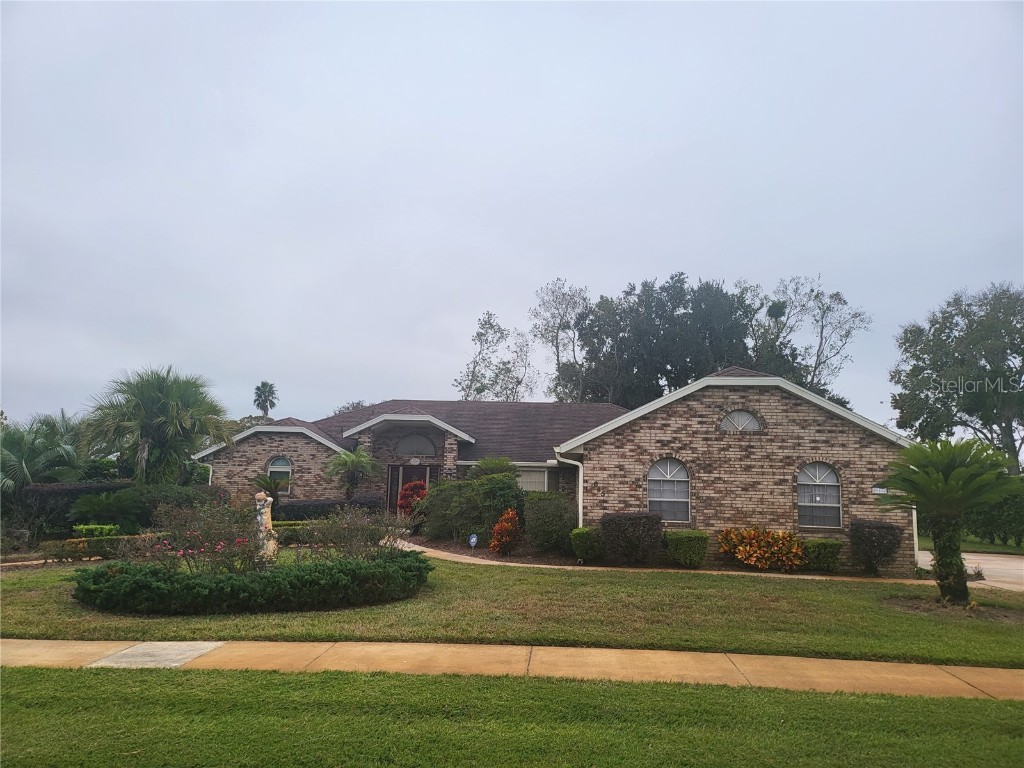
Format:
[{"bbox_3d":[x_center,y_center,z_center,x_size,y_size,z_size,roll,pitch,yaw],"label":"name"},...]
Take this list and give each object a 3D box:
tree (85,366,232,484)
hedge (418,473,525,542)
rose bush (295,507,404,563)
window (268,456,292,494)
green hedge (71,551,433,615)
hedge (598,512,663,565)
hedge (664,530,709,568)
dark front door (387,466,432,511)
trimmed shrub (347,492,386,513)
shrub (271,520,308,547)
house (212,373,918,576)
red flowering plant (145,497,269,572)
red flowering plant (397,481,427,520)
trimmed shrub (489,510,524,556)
[{"bbox_3d":[-10.752,1.775,21.166,4.100,4.600,4.000,0,-8,6],"label":"tree"},{"bbox_3d":[-1.111,3.435,19.458,2.900,1.950,2.300,0,-8,6],"label":"hedge"},{"bbox_3d":[-2.922,2.746,12.724,1.850,1.050,1.500,0,-8,6],"label":"rose bush"},{"bbox_3d":[-8.607,3.388,26.336,0.920,1.370,0.140,1,-9,7],"label":"window"},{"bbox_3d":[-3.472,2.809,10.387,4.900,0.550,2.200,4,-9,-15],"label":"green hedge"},{"bbox_3d":[2.494,3.297,15.035,1.300,1.050,0.900,1,-9,7],"label":"hedge"},{"bbox_3d":[3.636,3.493,14.925,0.880,0.760,0.750,1,-9,7],"label":"hedge"},{"bbox_3d":[-3.524,3.848,24.350,1.600,2.060,0.120,0,-8,6],"label":"dark front door"},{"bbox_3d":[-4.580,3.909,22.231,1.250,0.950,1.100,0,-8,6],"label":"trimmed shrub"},{"bbox_3d":[-5.804,3.945,18.672,1.000,0.500,0.850,1,-9,7],"label":"shrub"},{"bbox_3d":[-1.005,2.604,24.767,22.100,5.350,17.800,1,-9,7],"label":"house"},{"bbox_3d":[-5.297,2.603,12.109,1.900,1.250,1.600,0,-8,6],"label":"red flowering plant"},{"bbox_3d":[-3.166,3.885,22.766,1.000,1.420,1.000,1,-9,7],"label":"red flowering plant"},{"bbox_3d":[-0.146,3.679,17.769,0.800,1.100,0.750,1,-9,7],"label":"trimmed shrub"}]

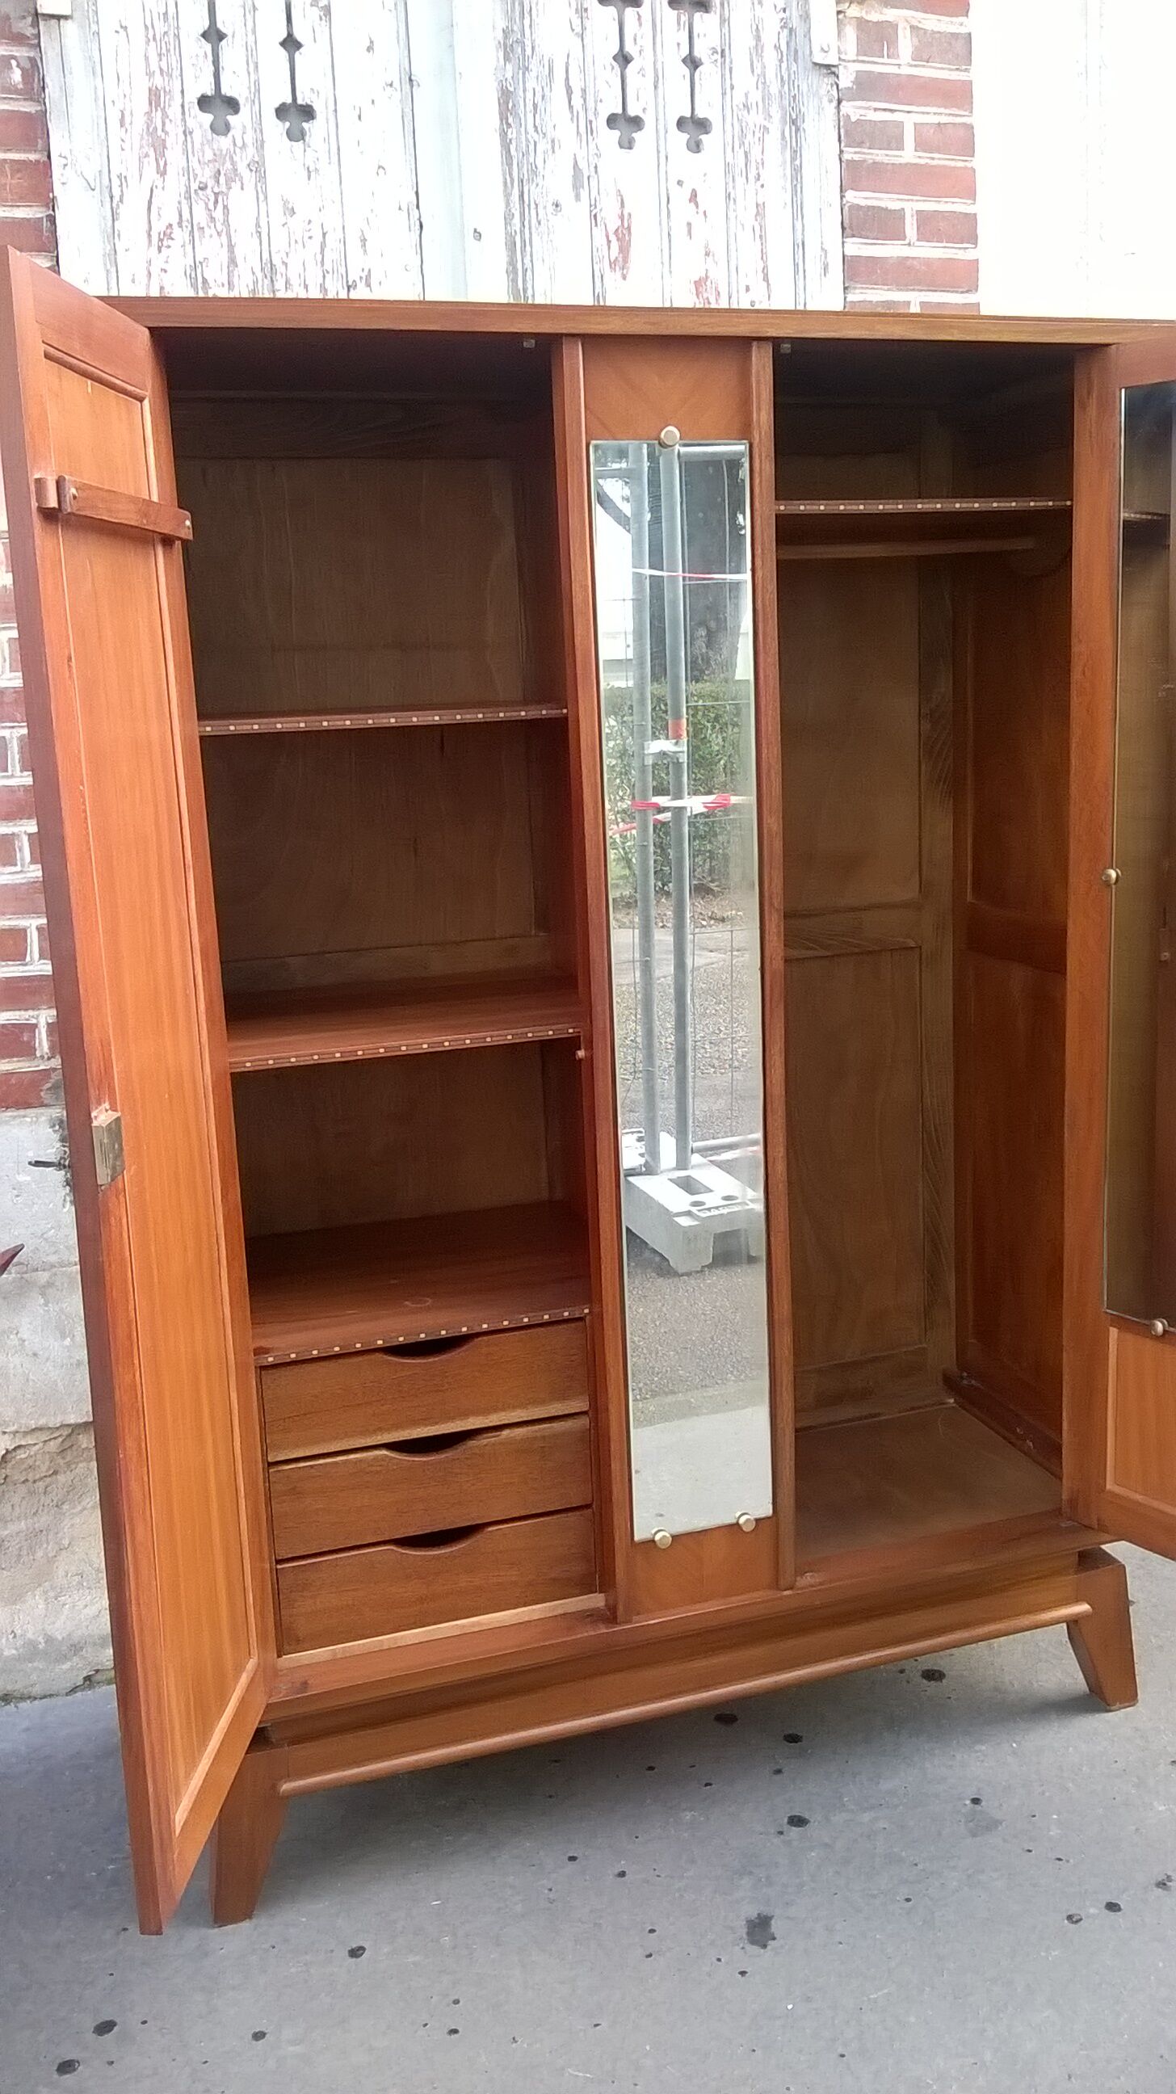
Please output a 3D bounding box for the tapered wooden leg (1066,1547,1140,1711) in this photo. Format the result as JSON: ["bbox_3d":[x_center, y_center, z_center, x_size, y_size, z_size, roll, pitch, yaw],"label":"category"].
[{"bbox_3d":[0.724,0.831,2.608,0.104,0.218,0.059,-6,12,-18],"label":"tapered wooden leg"}]

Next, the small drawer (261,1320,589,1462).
[{"bbox_3d":[-0.256,0.386,2.443,0.406,0.123,0.399,-6,12,-18],"label":"small drawer"}]

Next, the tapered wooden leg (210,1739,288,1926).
[{"bbox_3d":[-0.417,0.952,2.246,0.104,0.218,0.059,-6,12,-18],"label":"tapered wooden leg"}]

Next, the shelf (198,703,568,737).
[{"bbox_3d":[-0.286,-0.409,2.282,0.541,0.016,0.429,-6,12,-18],"label":"shelf"}]

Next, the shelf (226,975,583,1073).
[{"bbox_3d":[-0.270,-0.037,2.357,0.541,0.016,0.429,-6,12,-18],"label":"shelf"}]

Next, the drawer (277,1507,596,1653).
[{"bbox_3d":[-0.246,0.638,2.494,0.406,0.119,0.399,-6,12,-18],"label":"drawer"}]

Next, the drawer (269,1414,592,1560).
[{"bbox_3d":[-0.251,0.514,2.469,0.406,0.117,0.399,-6,12,-18],"label":"drawer"}]

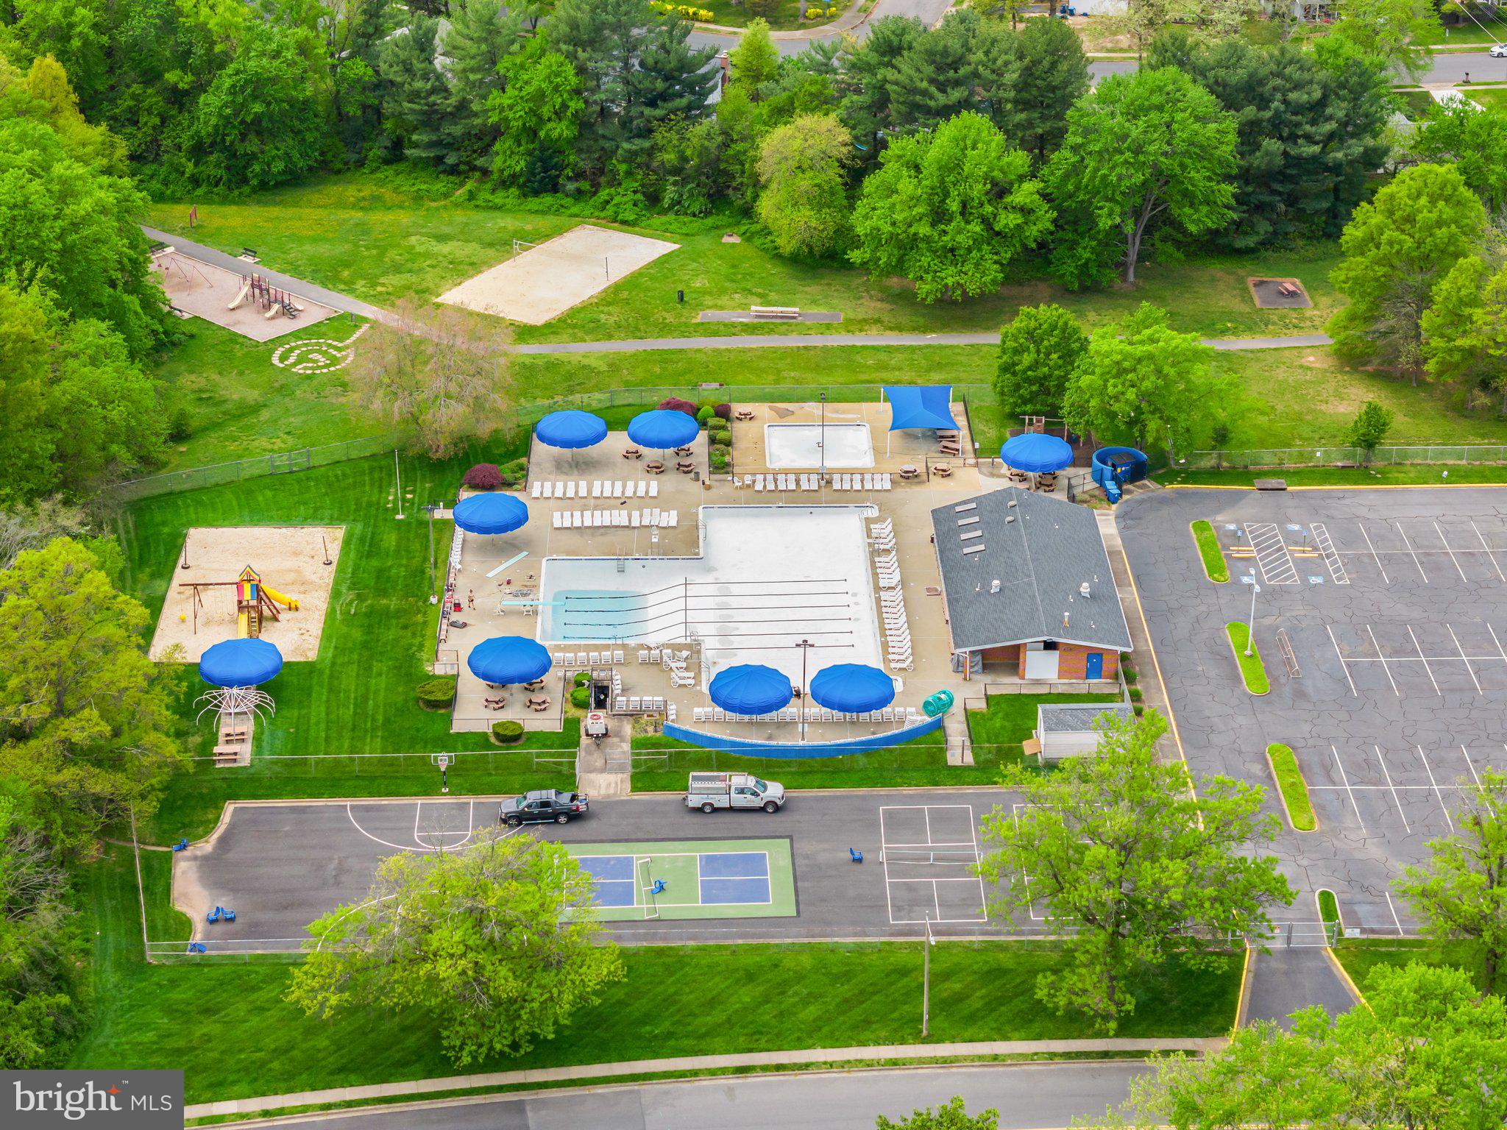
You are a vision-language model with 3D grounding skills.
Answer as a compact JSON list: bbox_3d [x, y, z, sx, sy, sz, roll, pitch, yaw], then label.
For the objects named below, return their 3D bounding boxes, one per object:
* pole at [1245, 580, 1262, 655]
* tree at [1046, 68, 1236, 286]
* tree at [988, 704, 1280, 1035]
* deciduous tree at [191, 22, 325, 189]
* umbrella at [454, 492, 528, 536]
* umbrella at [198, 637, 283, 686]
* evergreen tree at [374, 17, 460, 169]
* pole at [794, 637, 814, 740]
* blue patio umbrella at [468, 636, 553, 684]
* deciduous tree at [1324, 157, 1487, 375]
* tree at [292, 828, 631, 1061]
[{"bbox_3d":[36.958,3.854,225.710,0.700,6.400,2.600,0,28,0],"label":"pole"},{"bbox_3d":[36.937,-36.440,289.099,17.600,20.300,17.000,0,27,0],"label":"tree"},{"bbox_3d":[22.971,19.306,183.725,18.500,19.000,17.500,0,28,0],"label":"tree"},{"bbox_3d":[-50.140,-46.750,308.770,13.520,16.580,13.520,0,28,0],"label":"deciduous tree"},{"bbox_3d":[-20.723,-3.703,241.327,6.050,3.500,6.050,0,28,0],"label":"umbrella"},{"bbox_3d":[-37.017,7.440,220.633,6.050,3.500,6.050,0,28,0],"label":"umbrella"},{"bbox_3d":[-34.440,-48.320,312.140,8.240,16.170,8.240,0,28,0],"label":"evergreen tree"},{"bbox_3d":[3.520,8.889,214.461,1.400,8.250,0.700,0,28,0],"label":"pole"},{"bbox_3d":[-17.620,7.700,220.650,6.000,3.900,6.000,0,28,0],"label":"blue patio umbrella"},{"bbox_3d":[56.900,-25.670,266.480,13.400,19.390,13.400,0,28,0],"label":"deciduous tree"},{"bbox_3d":[-18.071,23.085,183.456,20.000,12.700,18.500,0,28,0],"label":"tree"}]

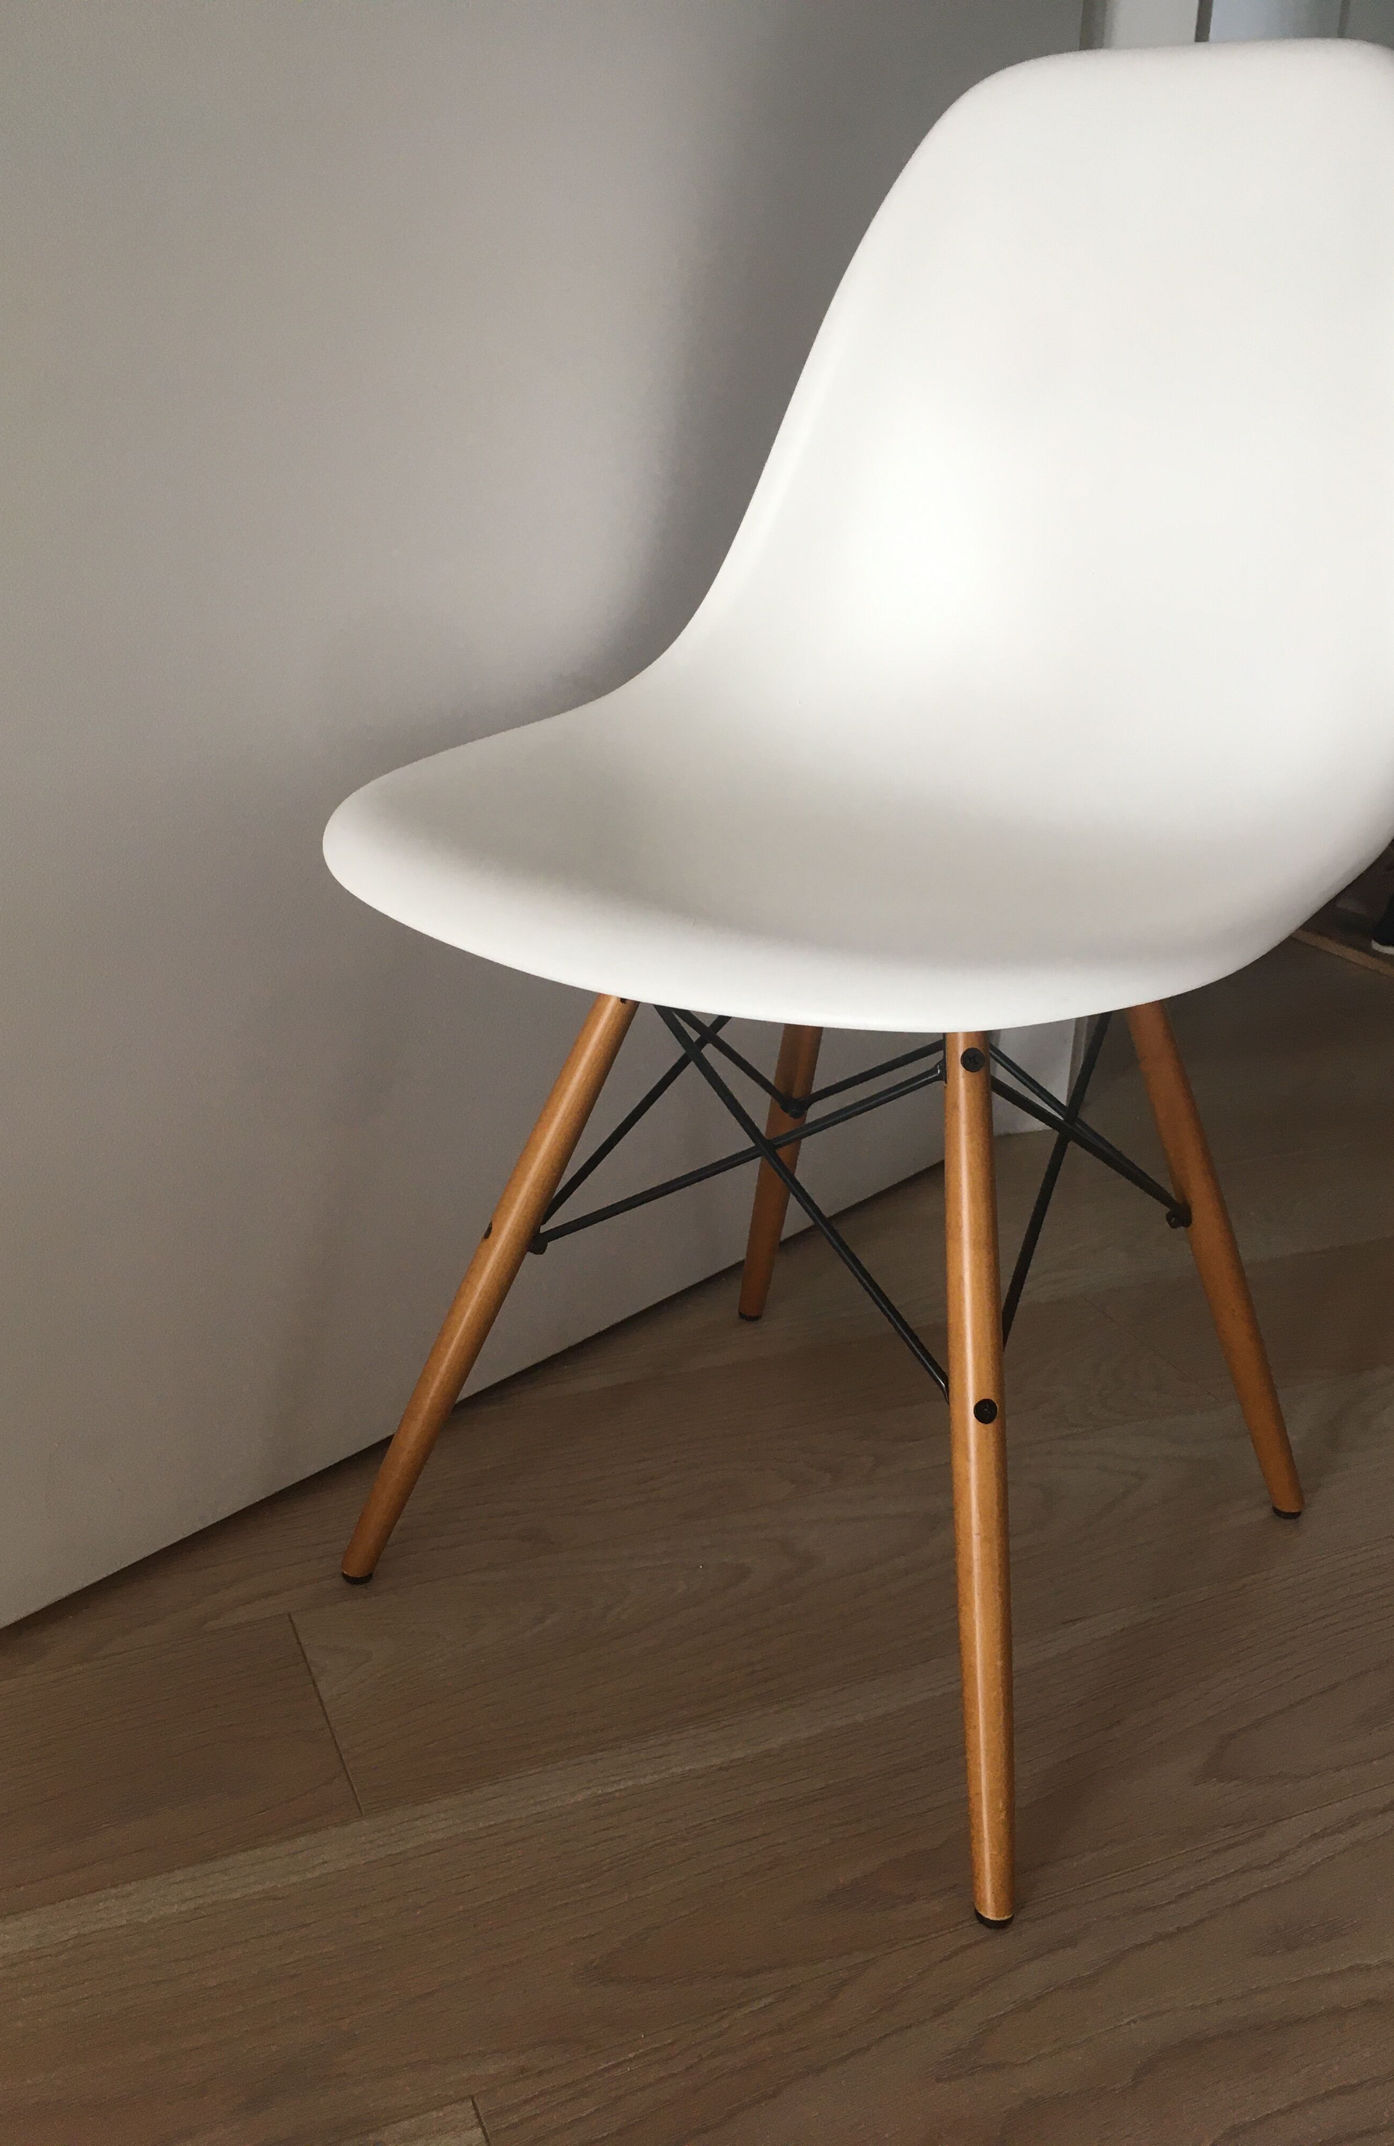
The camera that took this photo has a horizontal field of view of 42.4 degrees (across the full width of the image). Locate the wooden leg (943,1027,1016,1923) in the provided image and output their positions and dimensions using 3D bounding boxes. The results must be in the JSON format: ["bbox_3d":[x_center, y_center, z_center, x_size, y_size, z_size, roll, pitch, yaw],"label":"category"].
[{"bbox_3d":[0.125,0.173,0.799,0.025,0.399,0.025,-1,-2,-9],"label":"wooden leg"}]

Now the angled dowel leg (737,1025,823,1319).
[{"bbox_3d":[0.058,0.032,1.188,0.025,0.401,0.025,-1,43,-9],"label":"angled dowel leg"}]

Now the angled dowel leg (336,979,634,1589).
[{"bbox_3d":[-0.109,0.107,0.960,0.025,0.399,0.025,21,15,-16],"label":"angled dowel leg"}]

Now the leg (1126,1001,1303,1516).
[{"bbox_3d":[0.295,0.097,1.027,0.025,0.397,0.025,-22,22,-1],"label":"leg"}]

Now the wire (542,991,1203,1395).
[{"bbox_3d":[0.095,0.009,0.961,0.264,0.174,0.264,15,24,33],"label":"wire"}]

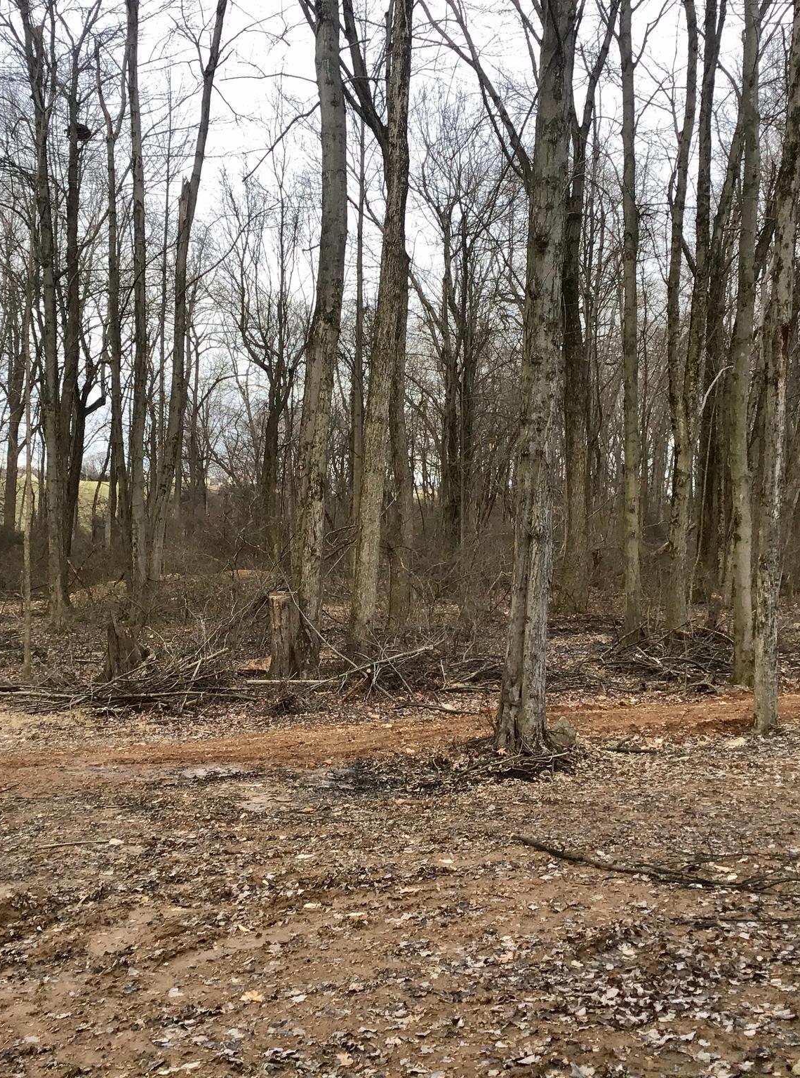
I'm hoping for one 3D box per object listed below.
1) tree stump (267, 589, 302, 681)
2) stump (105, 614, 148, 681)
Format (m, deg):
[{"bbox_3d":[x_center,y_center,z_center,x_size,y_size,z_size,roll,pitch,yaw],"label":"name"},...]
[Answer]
[{"bbox_3d":[-1.109,0.936,12.400,0.325,0.865,0.325,0,2,0],"label":"tree stump"},{"bbox_3d":[-2.645,1.055,12.400,0.411,0.649,0.411,0,2,0],"label":"stump"}]

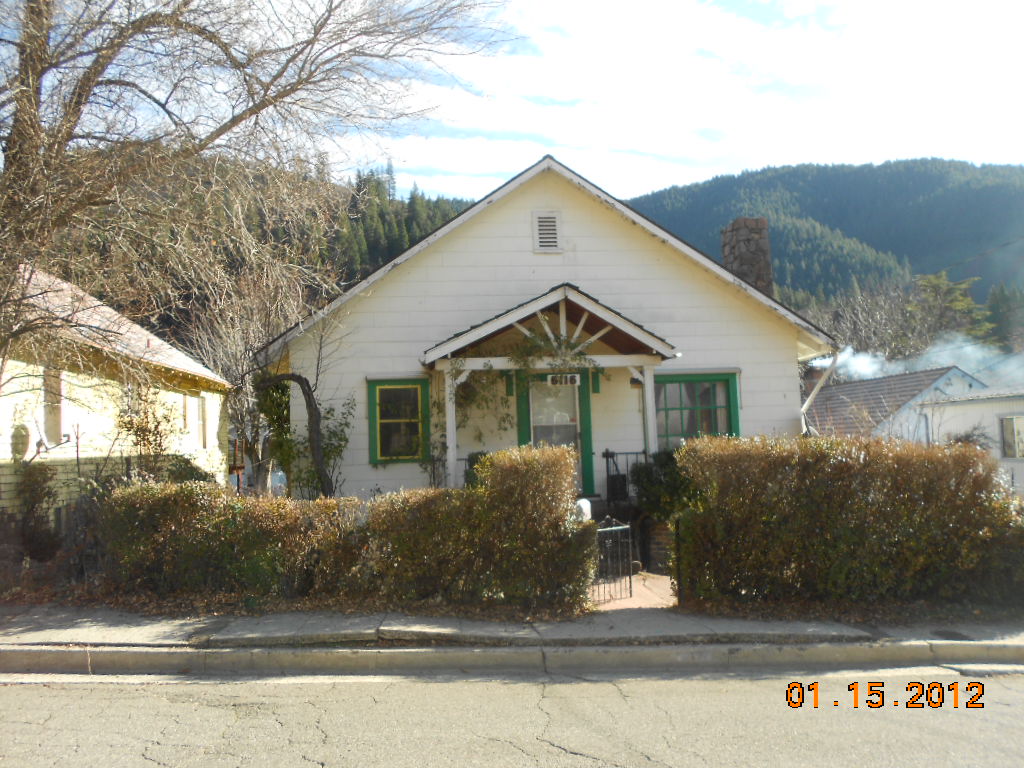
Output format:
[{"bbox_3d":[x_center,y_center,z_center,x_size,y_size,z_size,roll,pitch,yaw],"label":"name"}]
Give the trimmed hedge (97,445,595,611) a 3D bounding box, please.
[{"bbox_3d":[-1.634,1.515,8.140,4.865,1.642,0.950,-1,-5,-6],"label":"trimmed hedge"}]

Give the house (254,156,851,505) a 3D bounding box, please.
[{"bbox_3d":[0.374,-0.332,17.759,10.550,6.967,10.700,-1,-5,-6],"label":"house"}]

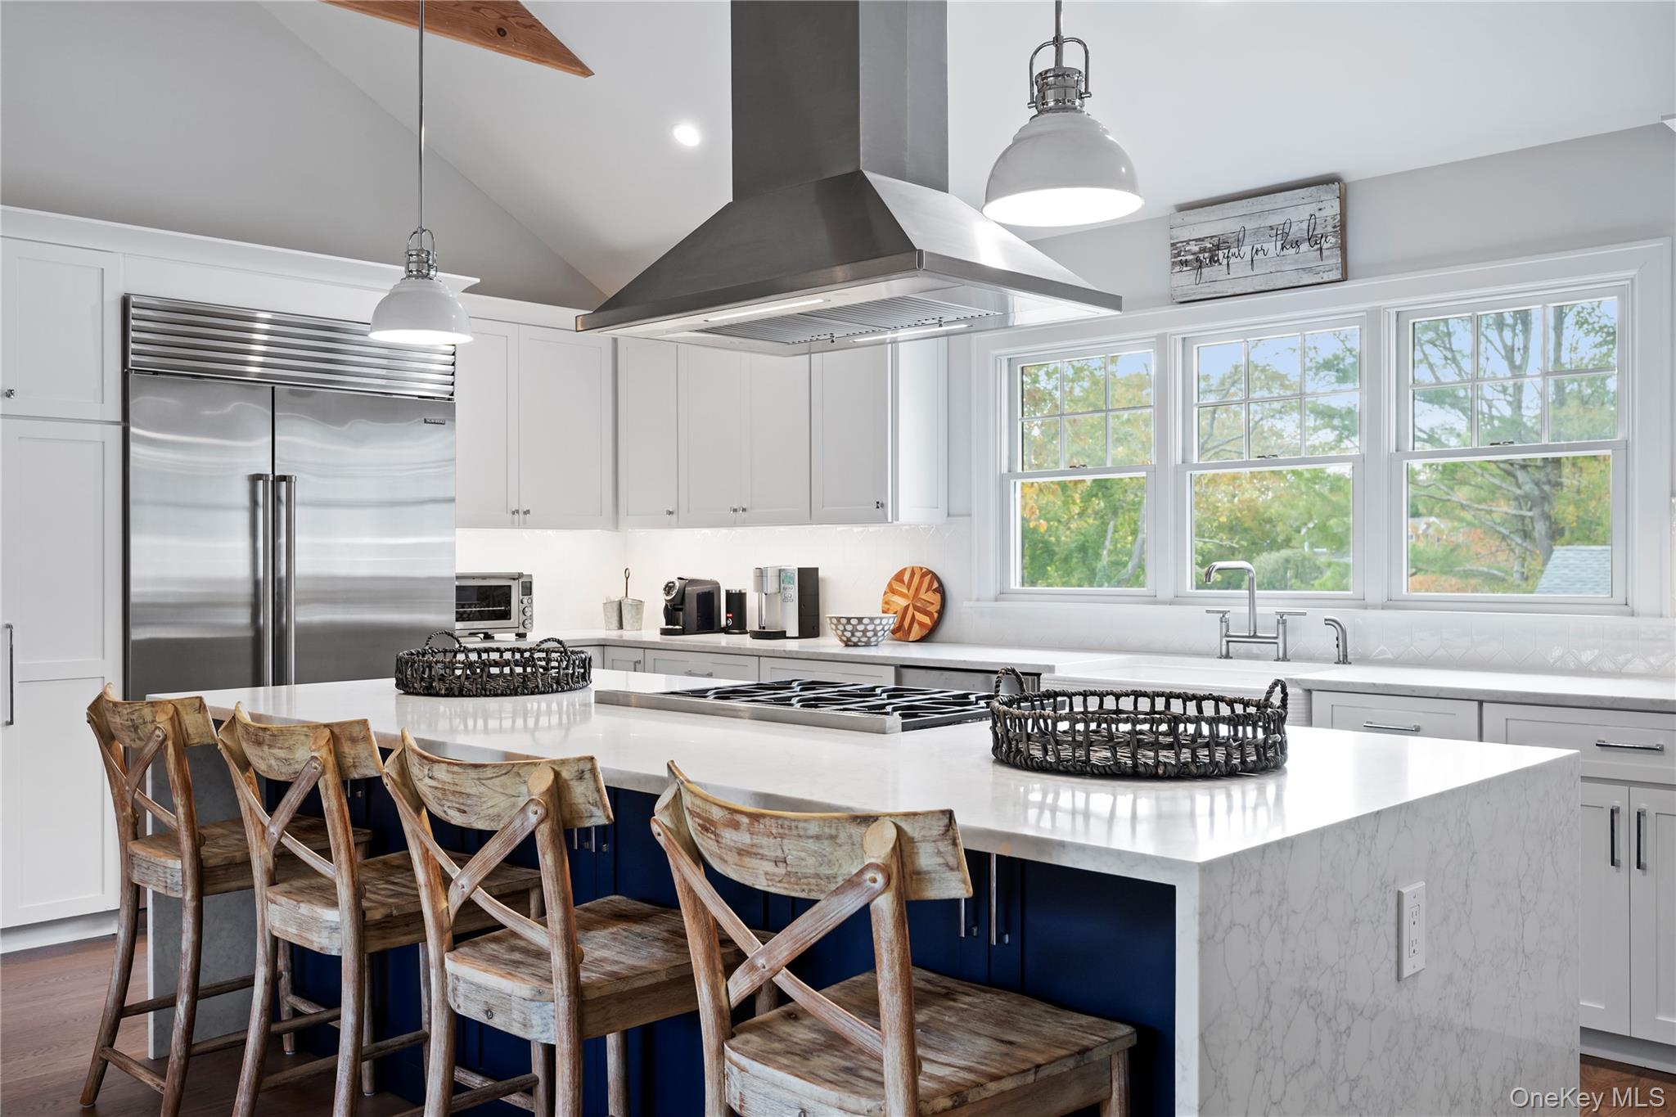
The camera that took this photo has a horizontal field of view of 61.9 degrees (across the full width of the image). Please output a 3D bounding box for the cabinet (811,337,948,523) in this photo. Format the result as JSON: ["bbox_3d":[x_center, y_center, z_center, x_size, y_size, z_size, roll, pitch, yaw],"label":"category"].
[{"bbox_3d":[0.166,-0.588,5.615,0.438,0.908,0.340,0,0,44],"label":"cabinet"}]

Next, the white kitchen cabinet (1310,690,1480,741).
[{"bbox_3d":[1.695,0.805,3.949,0.451,0.884,0.630,0,0,44],"label":"white kitchen cabinet"}]

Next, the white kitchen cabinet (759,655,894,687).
[{"bbox_3d":[0.161,0.816,5.417,0.710,0.884,0.630,0,0,44],"label":"white kitchen cabinet"}]

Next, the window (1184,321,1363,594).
[{"bbox_3d":[1.446,-0.325,4.694,0.680,0.920,0.080,0,0,44],"label":"window"}]

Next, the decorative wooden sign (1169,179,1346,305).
[{"bbox_3d":[1.388,-1.045,4.658,0.610,0.306,0.032,0,0,44],"label":"decorative wooden sign"}]

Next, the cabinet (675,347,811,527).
[{"bbox_3d":[-0.299,-0.585,6.059,0.848,0.908,0.340,0,0,44],"label":"cabinet"}]

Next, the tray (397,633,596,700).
[{"bbox_3d":[-0.903,0.272,3.682,0.499,0.137,0.499,0,0,0],"label":"tray"}]

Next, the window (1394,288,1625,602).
[{"bbox_3d":[1.989,-0.329,4.173,0.675,0.920,0.080,0,0,44],"label":"window"}]

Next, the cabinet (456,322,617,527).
[{"bbox_3d":[-1.520,-0.580,6.277,0.350,0.908,0.985,0,0,44],"label":"cabinet"}]

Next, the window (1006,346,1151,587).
[{"bbox_3d":[0.904,-0.321,5.213,0.680,0.920,0.080,0,0,44],"label":"window"}]

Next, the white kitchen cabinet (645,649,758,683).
[{"bbox_3d":[-0.351,0.819,5.907,0.708,0.884,0.630,0,0,44],"label":"white kitchen cabinet"}]

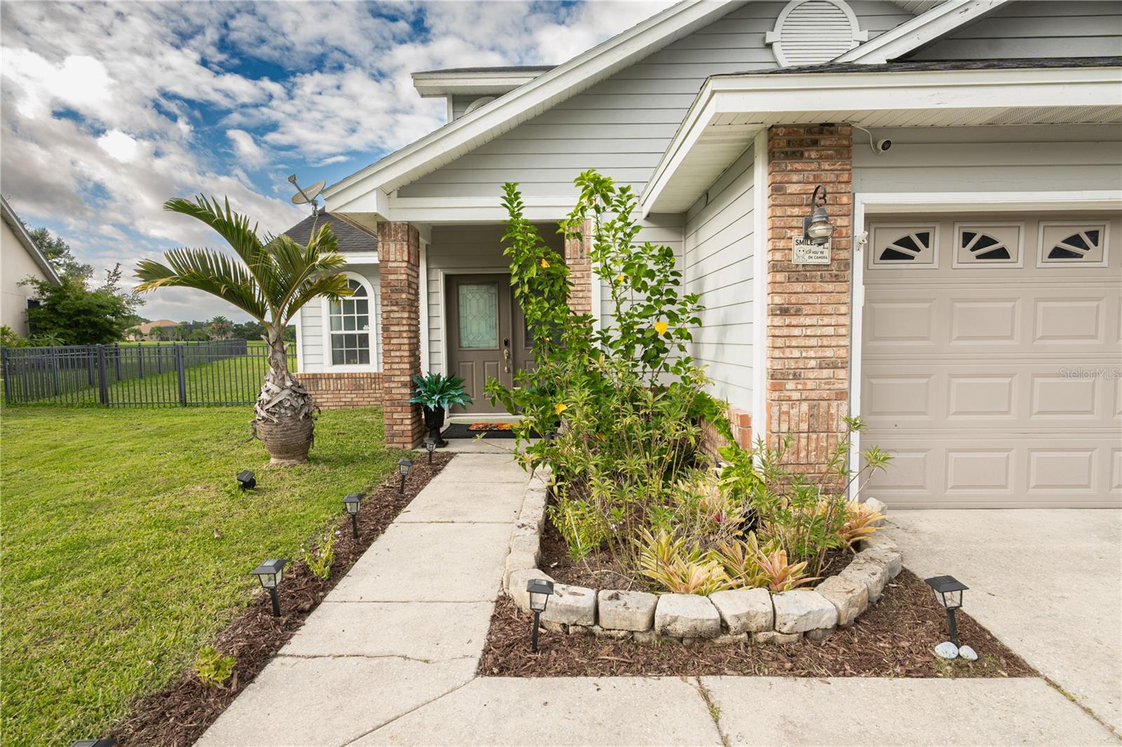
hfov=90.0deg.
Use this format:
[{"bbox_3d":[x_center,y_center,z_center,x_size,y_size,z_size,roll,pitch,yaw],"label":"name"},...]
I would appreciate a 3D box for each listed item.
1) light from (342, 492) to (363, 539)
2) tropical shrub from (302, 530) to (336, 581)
[{"bbox_3d":[-1.356,0.939,3.680,0.110,0.295,0.110,0,4,1],"label":"light"},{"bbox_3d":[-1.303,0.988,3.052,0.180,0.270,0.180,0,4,1],"label":"tropical shrub"}]

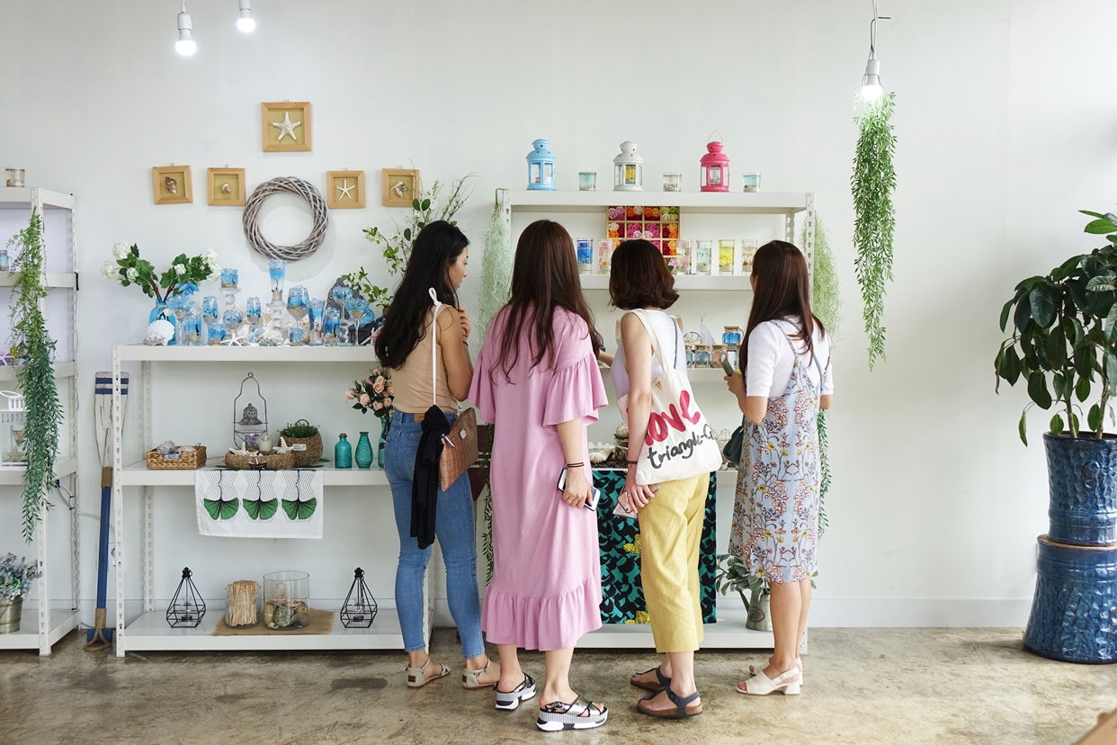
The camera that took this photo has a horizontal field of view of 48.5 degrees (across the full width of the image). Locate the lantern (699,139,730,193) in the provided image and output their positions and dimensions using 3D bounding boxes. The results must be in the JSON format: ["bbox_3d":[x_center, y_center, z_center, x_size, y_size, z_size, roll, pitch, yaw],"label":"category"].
[{"bbox_3d":[0.612,-0.799,4.842,0.118,0.208,0.118,0,3,-2],"label":"lantern"}]

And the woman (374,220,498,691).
[{"bbox_3d":[-0.437,0.297,4.452,0.430,1.650,0.360,3,4,43],"label":"woman"}]

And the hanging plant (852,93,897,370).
[{"bbox_3d":[1.064,-0.479,4.184,0.153,0.945,0.150,0,3,-2],"label":"hanging plant"}]

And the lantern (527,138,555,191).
[{"bbox_3d":[-0.068,-0.805,4.848,0.118,0.210,0.118,0,3,-2],"label":"lantern"}]

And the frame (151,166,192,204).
[{"bbox_3d":[-1.586,-0.768,5.095,0.153,0.153,0.030,-3,3,-2],"label":"frame"}]

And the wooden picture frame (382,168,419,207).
[{"bbox_3d":[-0.651,-0.761,5.126,0.154,0.157,0.032,0,3,-2],"label":"wooden picture frame"}]

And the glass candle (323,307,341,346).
[{"bbox_3d":[-0.878,-0.177,4.821,0.064,0.152,0.064,0,3,-2],"label":"glass candle"}]

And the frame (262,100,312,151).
[{"bbox_3d":[-1.116,-1.008,5.096,0.200,0.200,0.030,0,3,-2],"label":"frame"}]

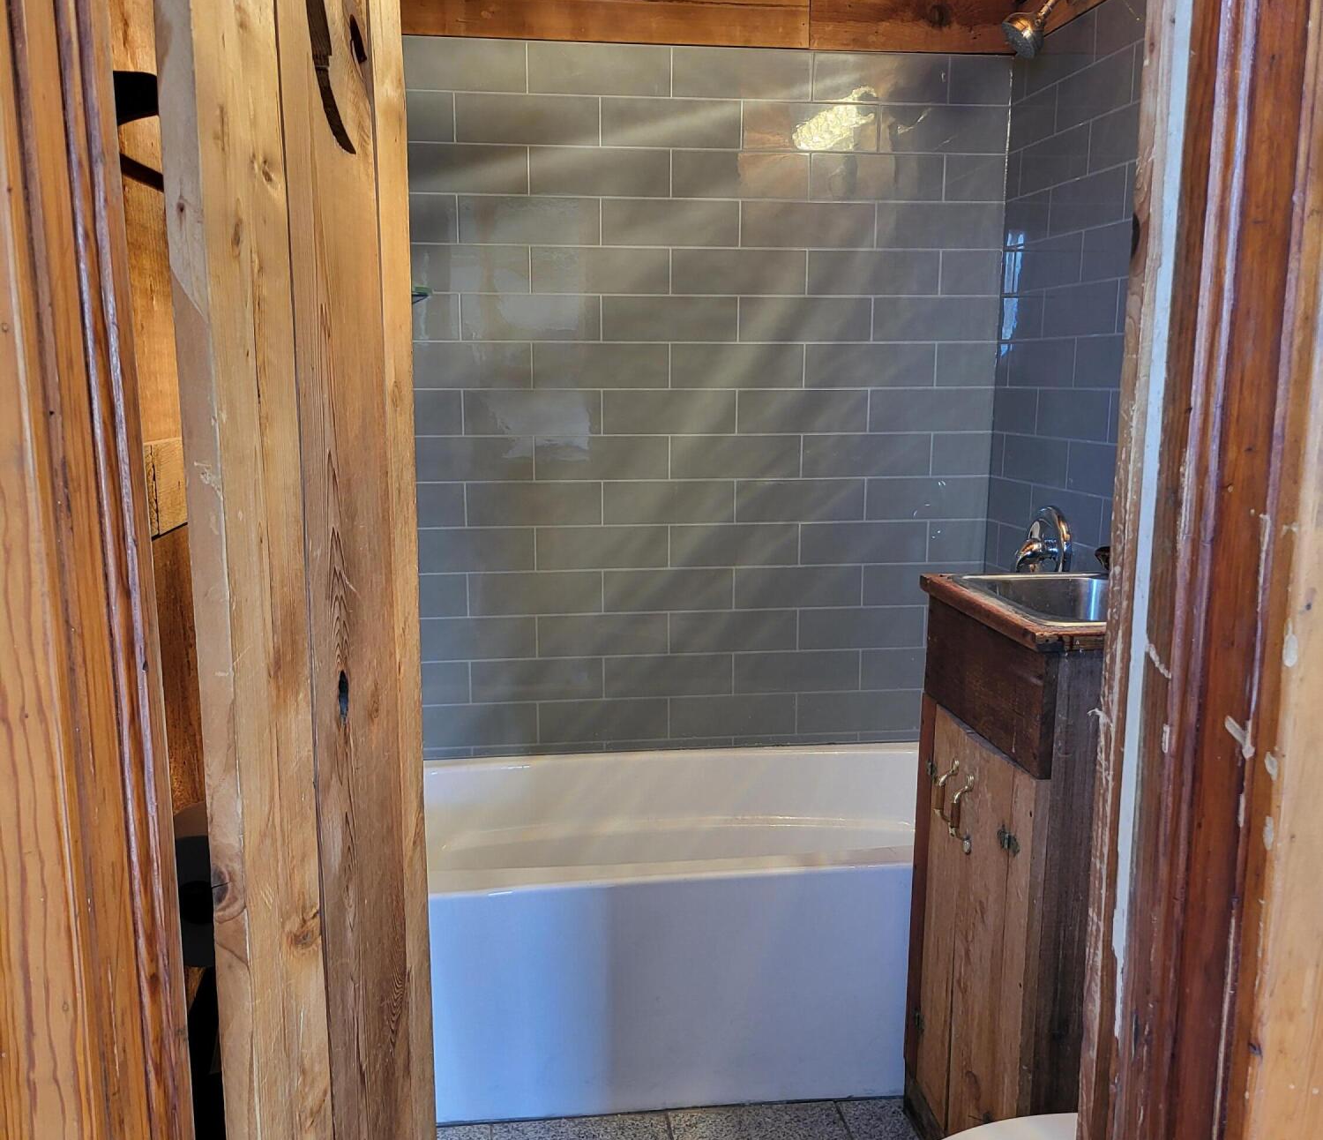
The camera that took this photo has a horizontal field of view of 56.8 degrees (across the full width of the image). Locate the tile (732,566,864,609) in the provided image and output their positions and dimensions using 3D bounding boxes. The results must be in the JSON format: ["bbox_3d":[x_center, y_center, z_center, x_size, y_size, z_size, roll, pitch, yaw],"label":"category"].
[{"bbox_3d":[0.319,0.040,2.836,0.300,0.099,0.010,-1,11,-7],"label":"tile"}]

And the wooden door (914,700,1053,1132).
[{"bbox_3d":[0.482,0.589,1.876,0.025,0.700,0.385,-1,11,-8],"label":"wooden door"}]

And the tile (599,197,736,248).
[{"bbox_3d":[0.021,-0.757,2.668,0.304,0.101,0.009,-1,11,-7],"label":"tile"}]

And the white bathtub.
[{"bbox_3d":[0.054,0.708,2.590,1.533,0.448,0.740,-1,10,-7],"label":"white bathtub"}]

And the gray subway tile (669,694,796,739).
[{"bbox_3d":[0.169,0.346,2.908,0.304,0.102,0.009,-1,11,-7],"label":"gray subway tile"}]

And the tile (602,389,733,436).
[{"bbox_3d":[0.020,-0.357,2.767,0.304,0.101,0.009,-1,10,-7],"label":"tile"}]

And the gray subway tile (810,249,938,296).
[{"bbox_3d":[0.477,-0.666,2.745,0.303,0.100,0.010,-1,11,-7],"label":"gray subway tile"}]

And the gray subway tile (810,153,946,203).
[{"bbox_3d":[0.481,-0.876,2.738,0.304,0.101,0.009,-1,10,-7],"label":"gray subway tile"}]

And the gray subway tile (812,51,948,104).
[{"bbox_3d":[0.478,-1.067,2.664,0.304,0.102,0.009,-1,11,-7],"label":"gray subway tile"}]

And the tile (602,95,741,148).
[{"bbox_3d":[0.022,-0.958,2.628,0.304,0.101,0.009,-1,11,-7],"label":"tile"}]

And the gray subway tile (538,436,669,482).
[{"bbox_3d":[-0.133,-0.251,2.751,0.304,0.102,0.009,-1,11,-7],"label":"gray subway tile"}]

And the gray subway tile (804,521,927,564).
[{"bbox_3d":[0.469,-0.062,2.834,0.300,0.099,0.010,-1,11,-7],"label":"gray subway tile"}]

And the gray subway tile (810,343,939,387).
[{"bbox_3d":[0.477,-0.465,2.784,0.303,0.100,0.010,-1,11,-7],"label":"gray subway tile"}]

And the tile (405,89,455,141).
[{"bbox_3d":[-0.586,-0.945,2.556,0.304,0.102,0.009,-1,11,-7],"label":"tile"}]

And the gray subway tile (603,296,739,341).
[{"bbox_3d":[0.020,-0.550,2.682,0.300,0.099,0.010,-1,11,-7],"label":"gray subway tile"}]

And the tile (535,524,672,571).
[{"bbox_3d":[-0.133,-0.051,2.799,0.304,0.101,0.009,-1,10,-7],"label":"tile"}]

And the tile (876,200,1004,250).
[{"bbox_3d":[0.617,-0.761,2.714,0.289,0.099,0.010,-1,11,-7],"label":"tile"}]

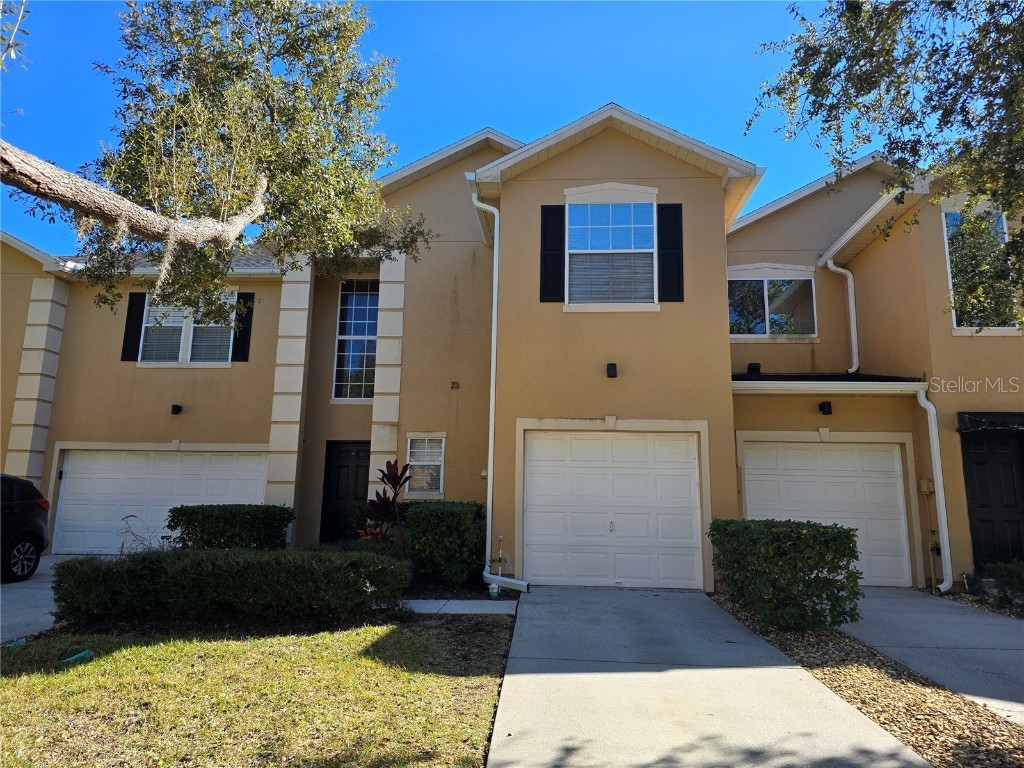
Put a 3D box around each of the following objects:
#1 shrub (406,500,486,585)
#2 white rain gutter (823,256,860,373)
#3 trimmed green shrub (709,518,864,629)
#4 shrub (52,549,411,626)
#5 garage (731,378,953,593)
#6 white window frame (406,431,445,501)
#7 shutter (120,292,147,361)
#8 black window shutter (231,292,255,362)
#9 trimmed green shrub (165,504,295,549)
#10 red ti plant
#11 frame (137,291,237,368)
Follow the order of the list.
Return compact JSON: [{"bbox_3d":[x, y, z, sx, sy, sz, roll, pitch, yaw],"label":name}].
[{"bbox_3d":[-0.930,2.313,10.064,1.080,1.120,1.000,0,-10,3],"label":"shrub"},{"bbox_3d":[6.083,-1.234,12.522,0.440,2.130,0.130,0,-10,3],"label":"white rain gutter"},{"bbox_3d":[3.129,2.166,7.984,1.150,1.100,1.700,0,-10,4],"label":"trimmed green shrub"},{"bbox_3d":[-2.996,2.246,7.646,3.600,0.700,0.850,2,-10,-4],"label":"shrub"},{"bbox_3d":[4.743,1.447,9.954,3.000,3.020,0.300,0,-10,4],"label":"garage"},{"bbox_3d":[-1.490,1.420,11.858,0.660,1.140,0.100,0,-10,3],"label":"white window frame"},{"bbox_3d":[-8.009,-1.206,14.396,0.385,1.500,0.050,0,-10,3],"label":"shutter"},{"bbox_3d":[-5.745,-1.226,14.550,0.370,1.525,0.045,0,-10,4],"label":"black window shutter"},{"bbox_3d":[-4.058,2.271,9.826,1.550,1.030,0.850,0,-10,4],"label":"trimmed green shrub"},{"bbox_3d":[-1.917,1.971,10.431,0.600,1.550,0.580,0,-10,3],"label":"red ti plant"},{"bbox_3d":[-6.884,-1.151,14.367,1.980,1.660,0.100,0,-10,3],"label":"frame"}]

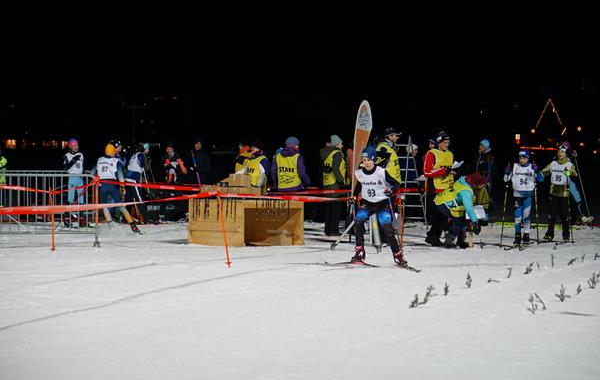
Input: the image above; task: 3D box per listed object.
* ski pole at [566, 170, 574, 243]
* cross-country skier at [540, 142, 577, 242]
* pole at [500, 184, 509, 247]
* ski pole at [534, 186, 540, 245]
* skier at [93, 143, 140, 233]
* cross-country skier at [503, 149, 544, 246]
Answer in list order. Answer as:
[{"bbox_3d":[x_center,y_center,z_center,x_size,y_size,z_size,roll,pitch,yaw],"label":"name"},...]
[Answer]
[{"bbox_3d":[4.336,0.266,30.450,0.070,1.214,0.070,-6,14,0],"label":"ski pole"},{"bbox_3d":[4.267,0.033,31.300,0.620,1.640,0.450,0,2,9],"label":"cross-country skier"},{"bbox_3d":[3.176,0.244,29.400,0.070,1.282,0.070,5,0,0],"label":"pole"},{"bbox_3d":[3.724,0.225,29.900,0.070,1.313,0.070,-5,18,0],"label":"ski pole"},{"bbox_3d":[-3.350,-0.045,34.500,0.820,1.600,0.650,0,2,-18],"label":"skier"},{"bbox_3d":[3.506,0.118,29.800,0.640,1.500,0.480,0,1,12],"label":"cross-country skier"}]

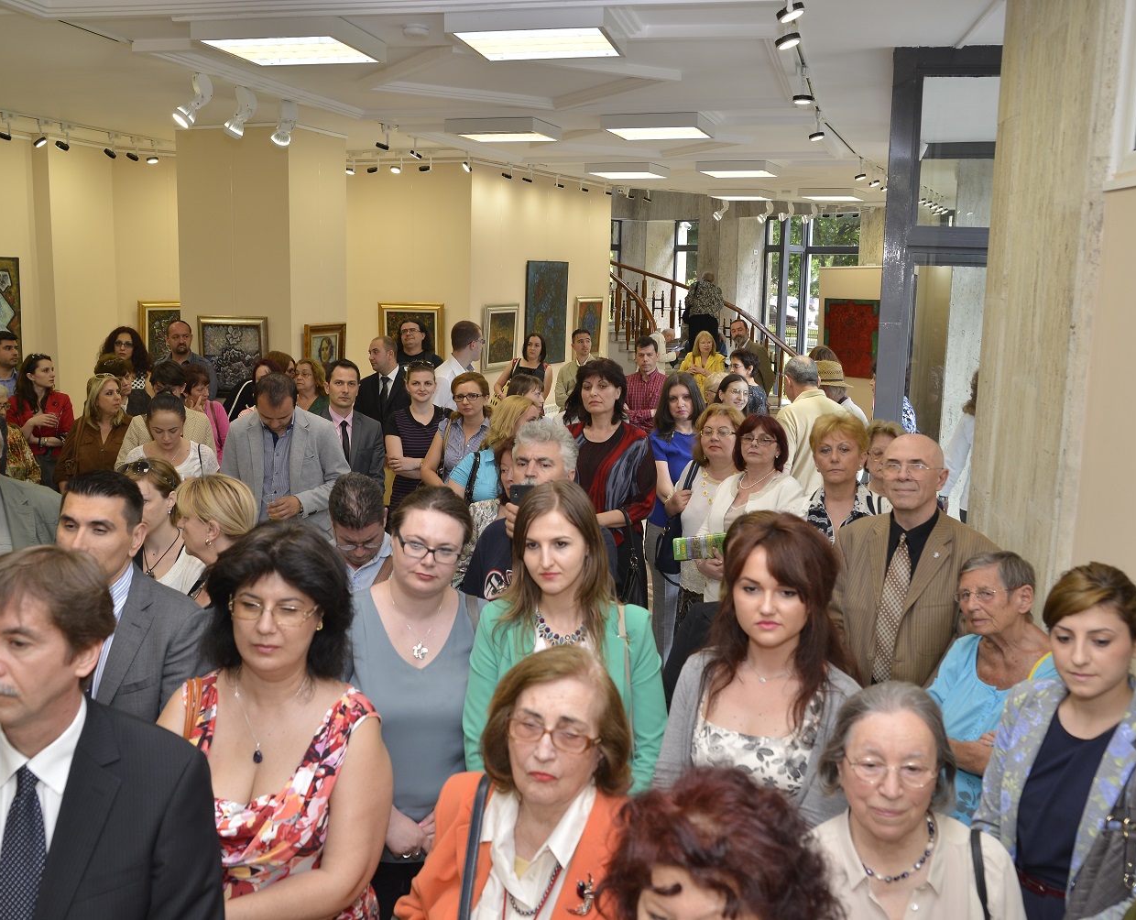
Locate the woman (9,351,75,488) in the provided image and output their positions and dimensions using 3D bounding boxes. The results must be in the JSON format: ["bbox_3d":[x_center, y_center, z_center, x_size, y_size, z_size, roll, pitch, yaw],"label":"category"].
[{"bbox_3d":[-3.455,0.077,7.128,0.470,1.589,0.330,-4,11,-29],"label":"woman"}]

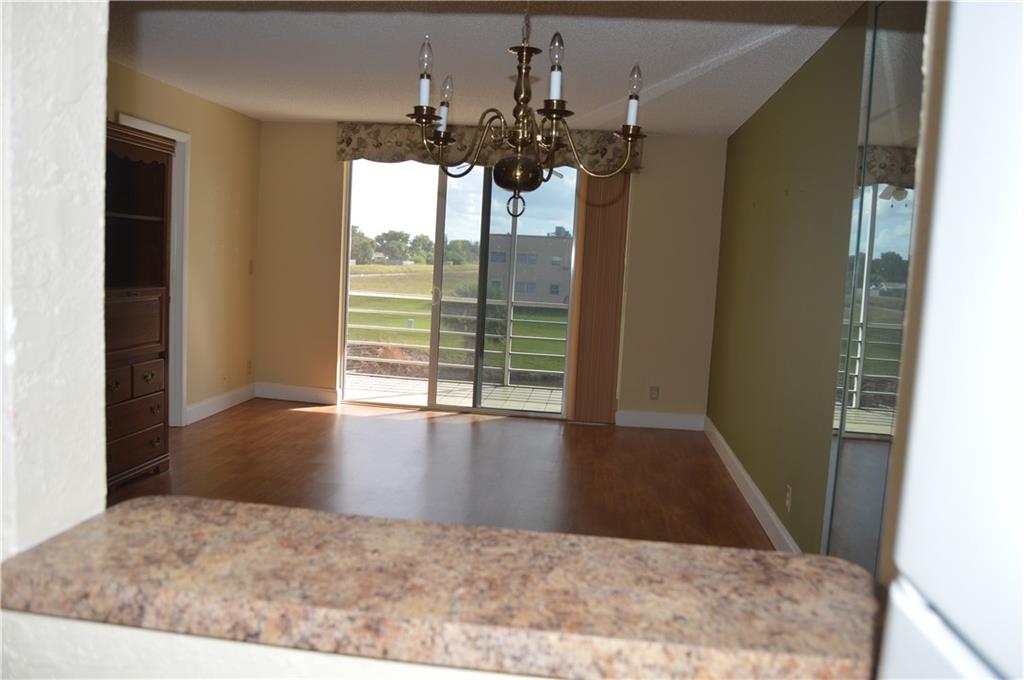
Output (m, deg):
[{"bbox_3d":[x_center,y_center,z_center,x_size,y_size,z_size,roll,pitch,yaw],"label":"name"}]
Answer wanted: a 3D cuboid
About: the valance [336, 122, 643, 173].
[{"bbox_3d":[-0.198,-1.582,6.319,2.525,0.327,0.129,4,6,6],"label":"valance"}]

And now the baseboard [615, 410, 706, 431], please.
[{"bbox_3d":[1.252,0.681,6.443,0.743,0.131,0.020,4,6,6],"label":"baseboard"}]

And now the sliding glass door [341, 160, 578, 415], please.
[{"bbox_3d":[-0.376,-0.437,6.576,2.208,2.158,0.099,4,6,6],"label":"sliding glass door"}]

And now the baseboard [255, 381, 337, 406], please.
[{"bbox_3d":[-1.912,0.477,6.793,0.753,0.142,0.020,4,6,6],"label":"baseboard"}]

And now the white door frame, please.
[{"bbox_3d":[-2.459,-0.376,5.226,0.124,2.128,0.812,4,6,6],"label":"white door frame"}]

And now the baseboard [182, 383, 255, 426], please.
[{"bbox_3d":[-2.340,0.509,6.284,0.020,0.148,1.132,4,6,6],"label":"baseboard"}]

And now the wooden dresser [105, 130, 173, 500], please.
[{"bbox_3d":[-2.268,-0.158,4.166,0.476,1.950,0.767,4,6,6],"label":"wooden dresser"}]

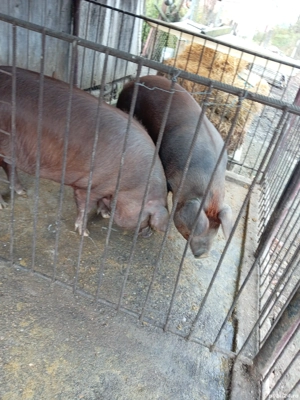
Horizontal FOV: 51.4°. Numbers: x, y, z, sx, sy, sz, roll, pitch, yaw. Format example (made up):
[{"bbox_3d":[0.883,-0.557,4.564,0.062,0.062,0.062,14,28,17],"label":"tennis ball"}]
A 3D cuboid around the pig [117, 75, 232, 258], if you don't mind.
[{"bbox_3d":[0.120,-0.386,2.428,0.493,0.819,1.536,-3,34,-27],"label":"pig"}]

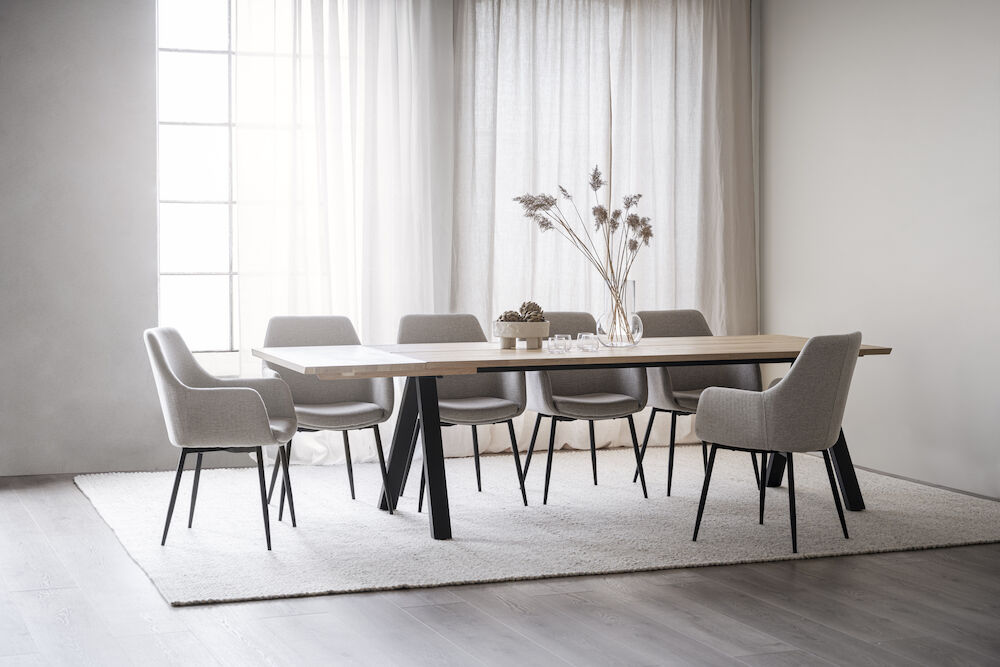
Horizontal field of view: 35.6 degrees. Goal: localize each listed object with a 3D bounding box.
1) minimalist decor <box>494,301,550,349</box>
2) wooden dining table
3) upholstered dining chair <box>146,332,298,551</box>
[{"bbox_3d":[0.104,-0.041,7.104,0.251,0.210,0.251,0,4,0],"label":"minimalist decor"},{"bbox_3d":[0.325,0.445,7.033,2.700,0.750,1.010,-1,4,-21],"label":"wooden dining table"},{"bbox_3d":[-1.127,0.421,6.486,0.580,0.865,0.585,0,4,5],"label":"upholstered dining chair"}]

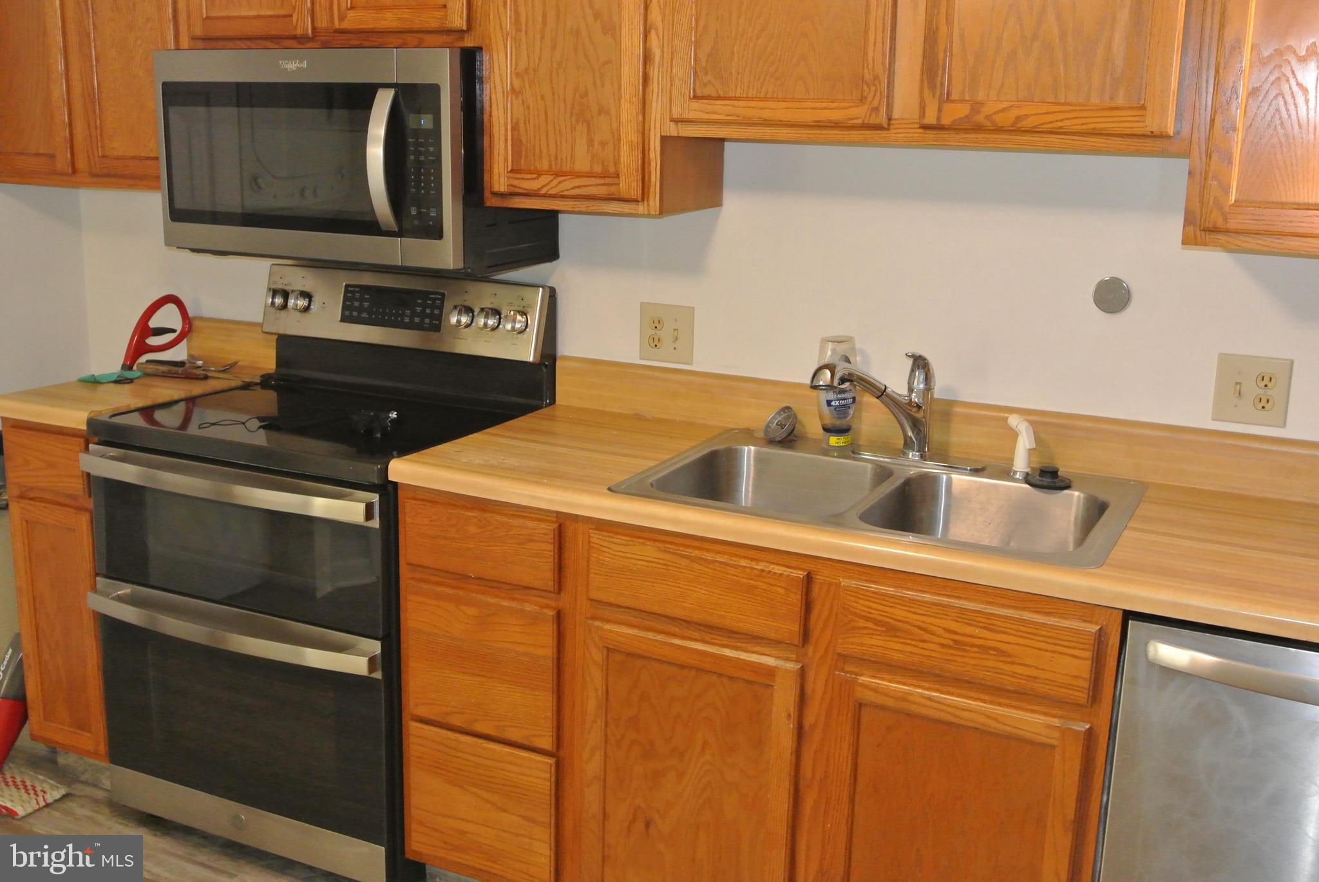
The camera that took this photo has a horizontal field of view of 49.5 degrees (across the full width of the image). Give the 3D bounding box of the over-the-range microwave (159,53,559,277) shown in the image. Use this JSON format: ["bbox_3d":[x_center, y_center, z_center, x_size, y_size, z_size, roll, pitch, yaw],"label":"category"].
[{"bbox_3d":[-0.637,-0.607,3.025,0.754,0.417,0.398,8,15,26],"label":"over-the-range microwave"}]

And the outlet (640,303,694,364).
[{"bbox_3d":[0.014,-0.224,2.989,0.122,0.120,0.012,8,15,26],"label":"outlet"}]

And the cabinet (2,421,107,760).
[{"bbox_3d":[-1.170,0.283,3.393,0.300,0.785,0.605,8,15,26],"label":"cabinet"}]

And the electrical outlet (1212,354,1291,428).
[{"bbox_3d":[1.028,-0.087,2.481,0.122,0.120,0.012,8,15,26],"label":"electrical outlet"}]

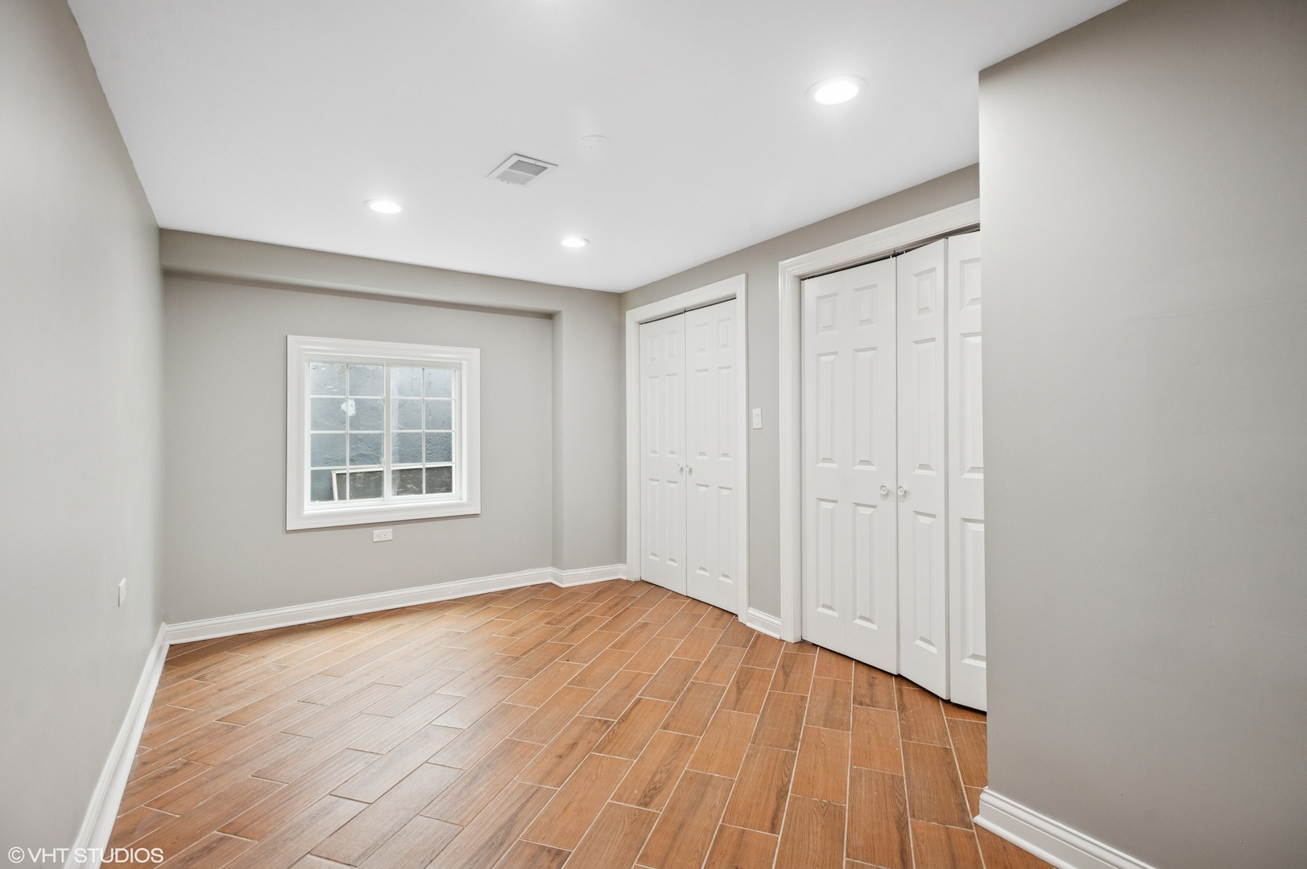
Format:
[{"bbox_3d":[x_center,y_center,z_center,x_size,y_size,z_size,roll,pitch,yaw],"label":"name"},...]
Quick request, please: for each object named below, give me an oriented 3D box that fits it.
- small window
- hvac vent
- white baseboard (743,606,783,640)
[{"bbox_3d":[-1.783,-0.014,4.179,1.206,1.197,0.110,-1,0,-35],"label":"small window"},{"bbox_3d":[-0.562,-1.111,2.625,0.193,0.018,0.287,-1,0,-35],"label":"hvac vent"},{"bbox_3d":[0.651,1.104,3.637,0.020,0.113,0.275,-1,0,-35],"label":"white baseboard"}]

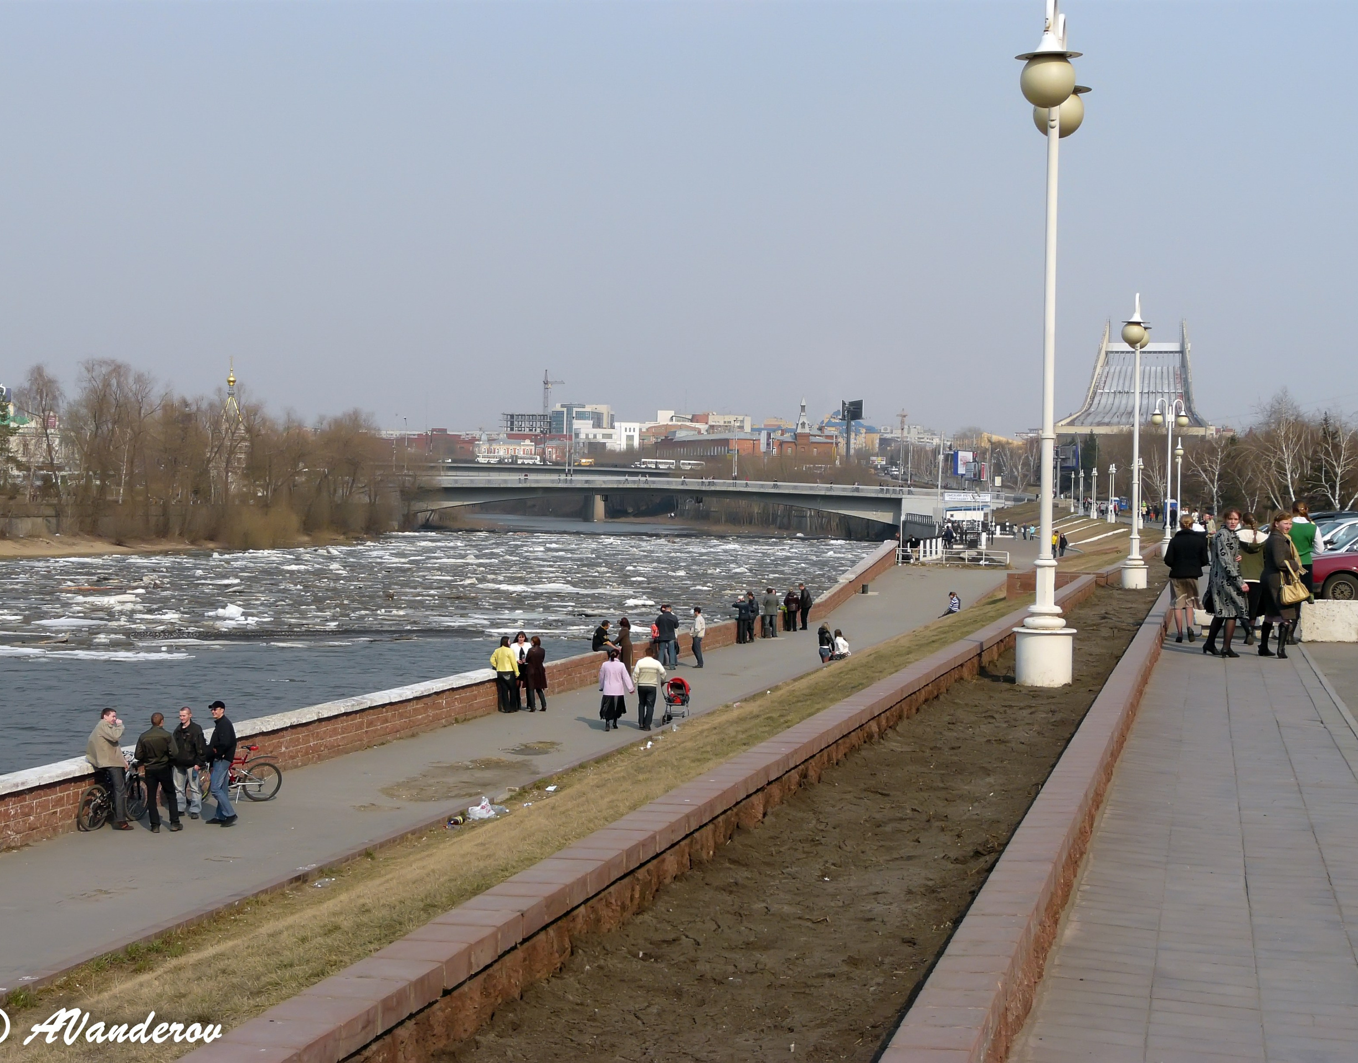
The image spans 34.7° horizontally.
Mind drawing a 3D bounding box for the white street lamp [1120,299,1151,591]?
[{"bbox_3d":[9.858,-1.910,46.800,0.630,6.300,1.850,1,1,15],"label":"white street lamp"}]

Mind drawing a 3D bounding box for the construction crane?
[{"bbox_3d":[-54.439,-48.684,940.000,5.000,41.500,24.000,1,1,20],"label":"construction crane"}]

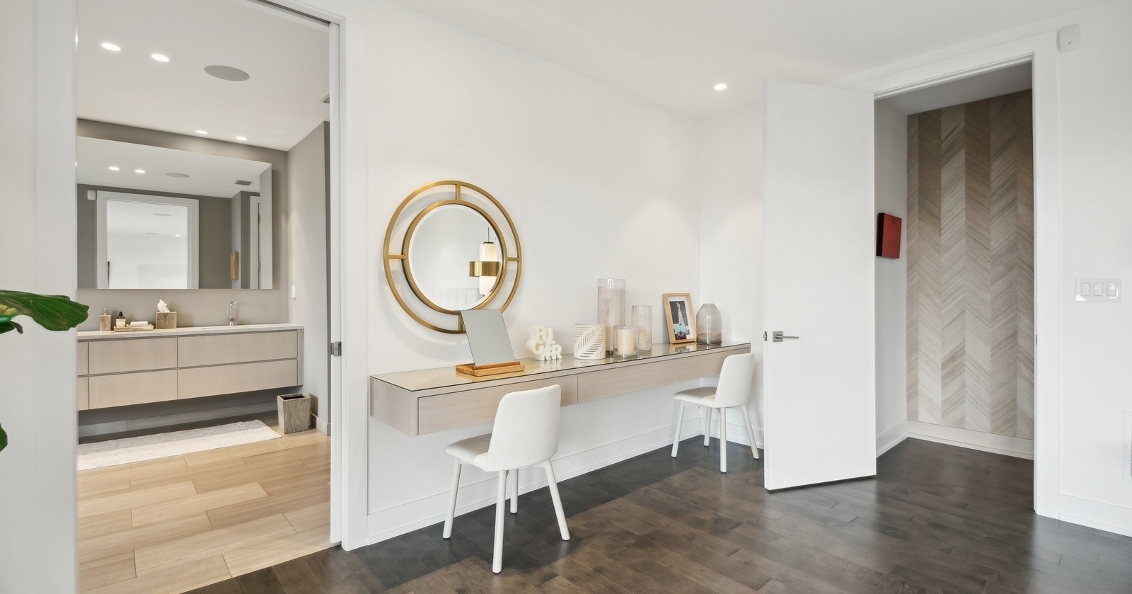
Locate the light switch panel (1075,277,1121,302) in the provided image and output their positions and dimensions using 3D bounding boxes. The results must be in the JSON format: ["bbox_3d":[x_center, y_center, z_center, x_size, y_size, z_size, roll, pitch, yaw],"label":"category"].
[{"bbox_3d":[2.628,-0.034,2.326,0.010,0.116,0.154,0,0,-40],"label":"light switch panel"}]

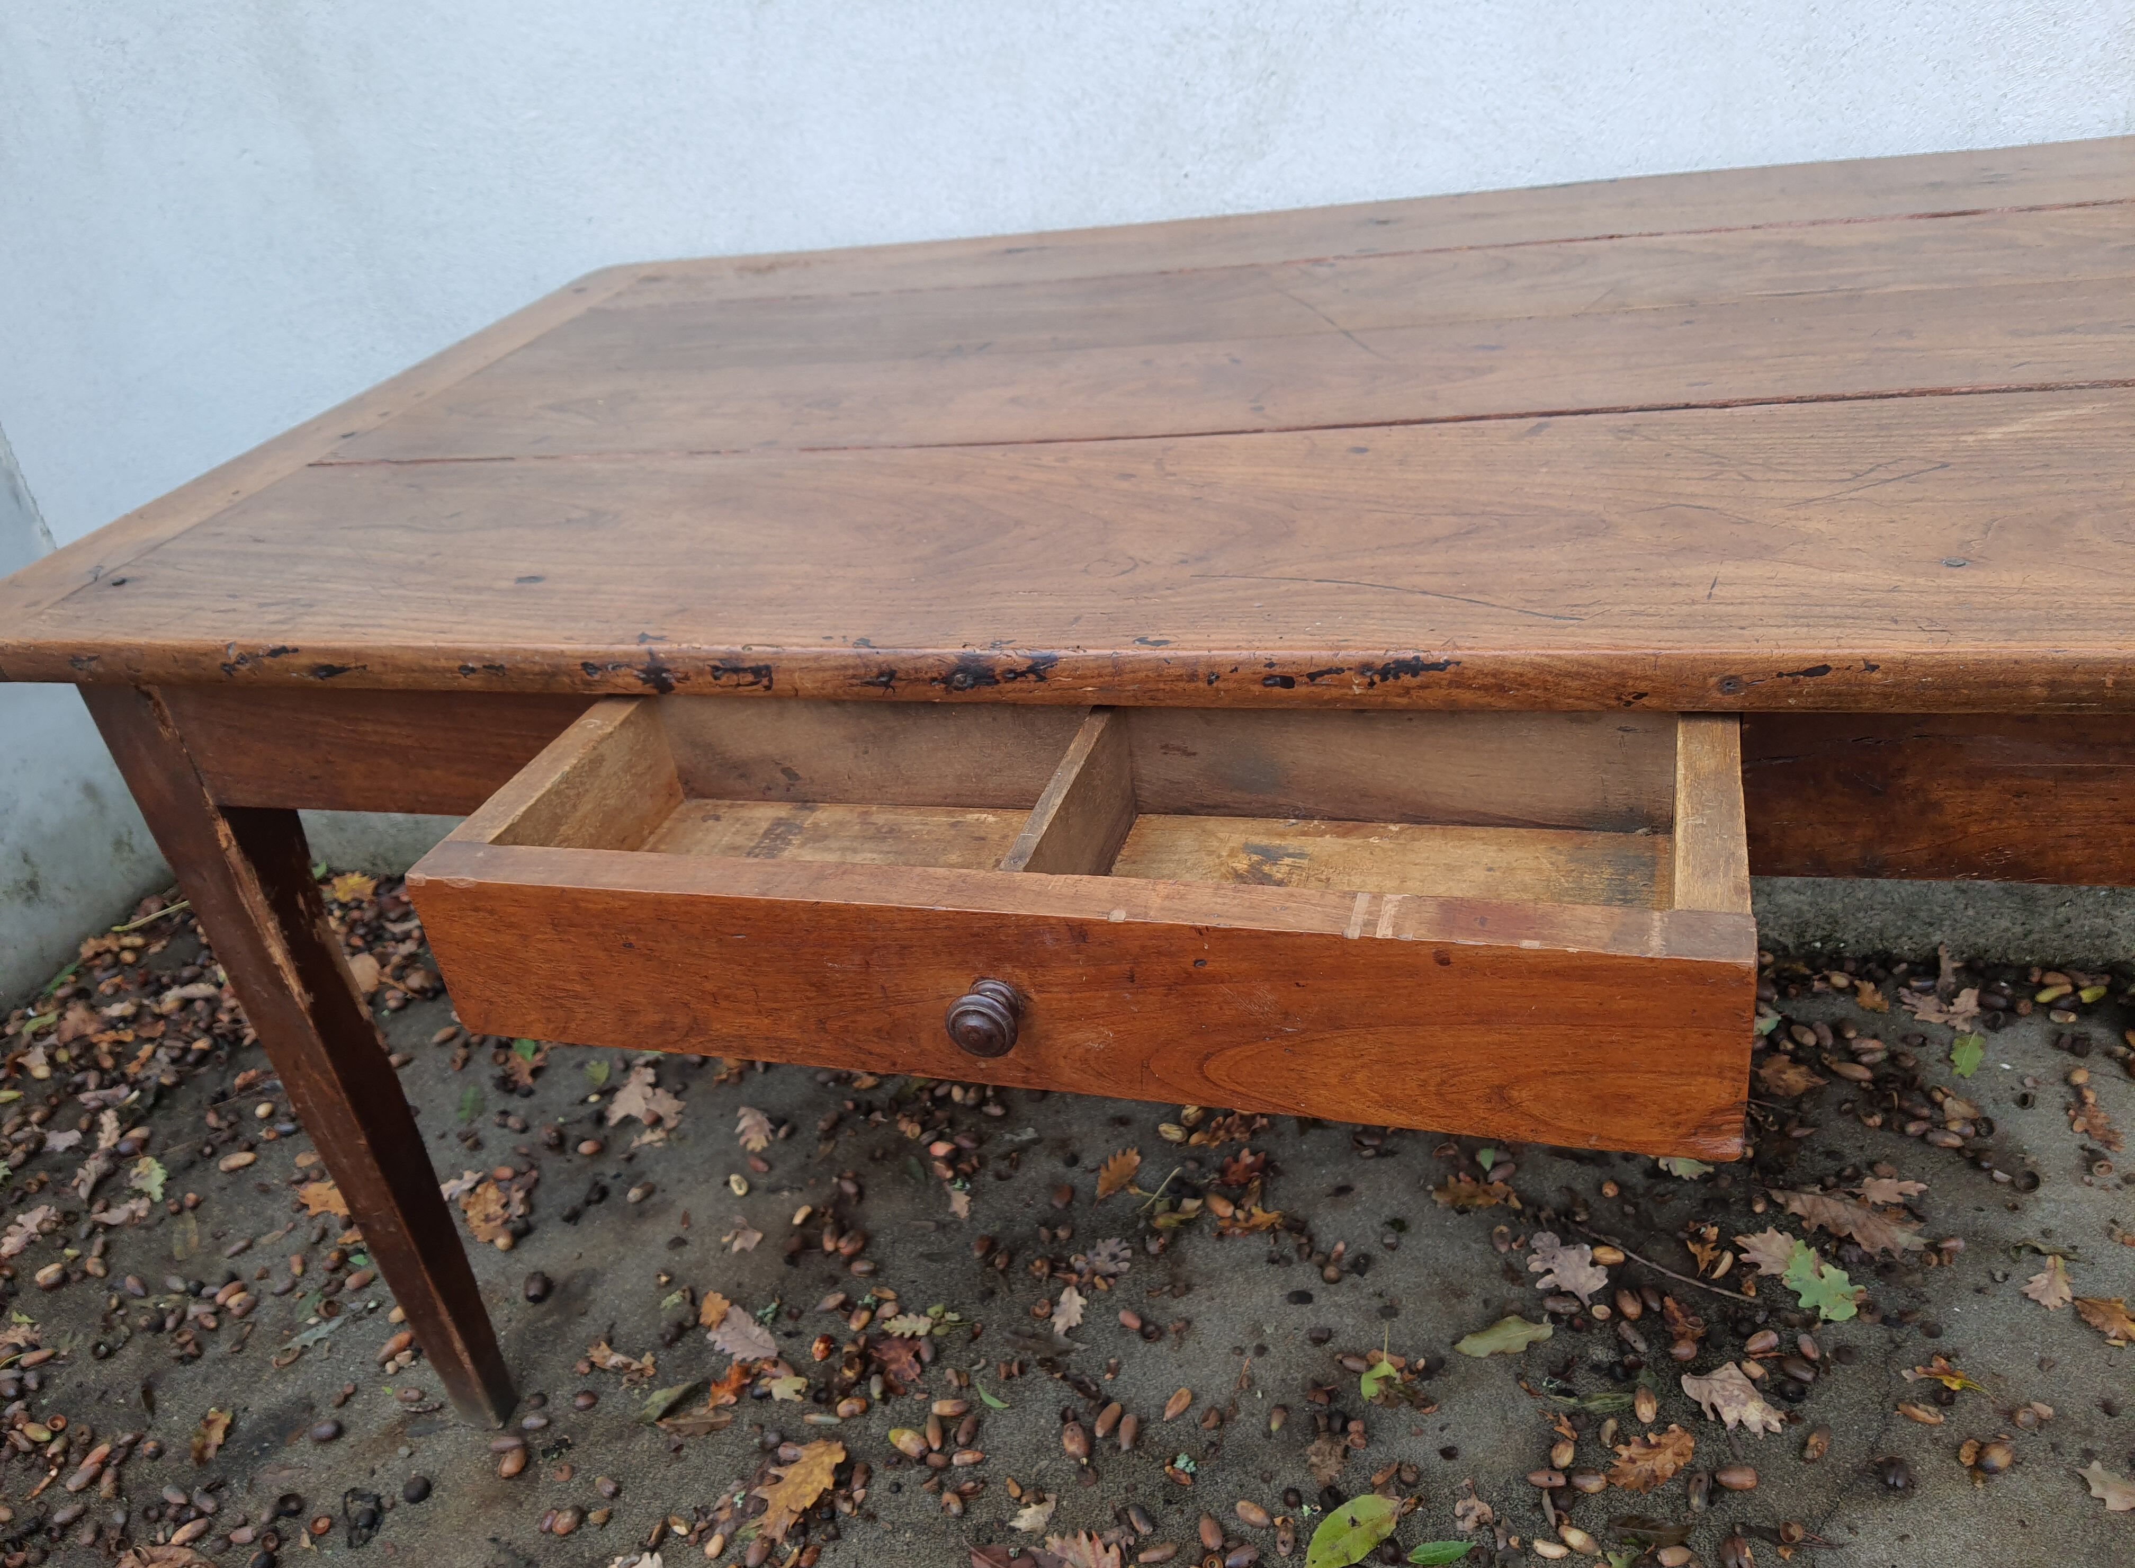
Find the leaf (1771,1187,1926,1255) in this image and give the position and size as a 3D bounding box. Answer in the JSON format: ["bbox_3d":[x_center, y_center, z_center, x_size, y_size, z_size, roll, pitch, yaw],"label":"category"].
[{"bbox_3d":[0.630,0.352,1.299,0.120,0.018,0.059,19,41,39],"label":"leaf"}]

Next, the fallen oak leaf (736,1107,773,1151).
[{"bbox_3d":[-0.307,0.336,1.567,0.033,0.014,0.071,-17,31,-11],"label":"fallen oak leaf"}]

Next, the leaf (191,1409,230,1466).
[{"bbox_3d":[-0.716,0.544,1.339,0.029,0.016,0.060,-12,31,-4],"label":"leaf"}]

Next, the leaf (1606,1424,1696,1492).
[{"bbox_3d":[0.411,0.475,1.127,0.071,0.014,0.039,-18,32,-14],"label":"leaf"}]

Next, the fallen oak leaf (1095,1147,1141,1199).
[{"bbox_3d":[0.045,0.349,1.443,0.032,0.014,0.066,9,36,29],"label":"fallen oak leaf"}]

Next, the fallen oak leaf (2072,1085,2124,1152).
[{"bbox_3d":[0.850,0.278,1.327,0.034,0.015,0.071,2,33,20],"label":"fallen oak leaf"}]

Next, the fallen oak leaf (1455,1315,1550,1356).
[{"bbox_3d":[0.341,0.432,1.250,0.078,0.014,0.031,-16,31,-11],"label":"fallen oak leaf"}]

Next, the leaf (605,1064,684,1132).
[{"bbox_3d":[-0.425,0.319,1.630,0.080,0.015,0.094,-5,31,8],"label":"leaf"}]

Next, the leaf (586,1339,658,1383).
[{"bbox_3d":[-0.376,0.486,1.359,0.078,0.018,0.028,11,36,31],"label":"leaf"}]

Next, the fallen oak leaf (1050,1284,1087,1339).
[{"bbox_3d":[0.002,0.434,1.319,0.026,0.010,0.052,1,32,18],"label":"fallen oak leaf"}]

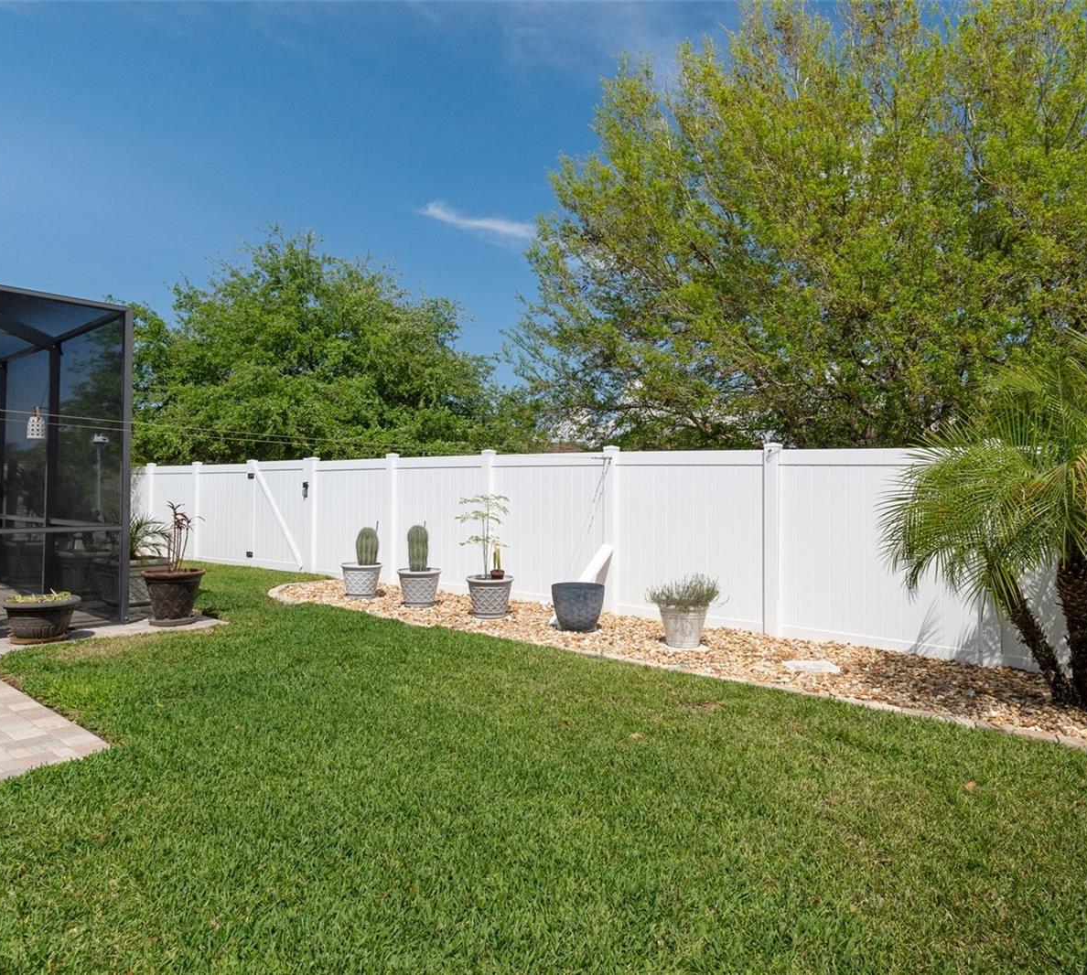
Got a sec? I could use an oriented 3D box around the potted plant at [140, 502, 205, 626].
[{"bbox_3d":[-3.590,0.724,7.510,0.570,1.165,0.570,0,0,0],"label":"potted plant"}]

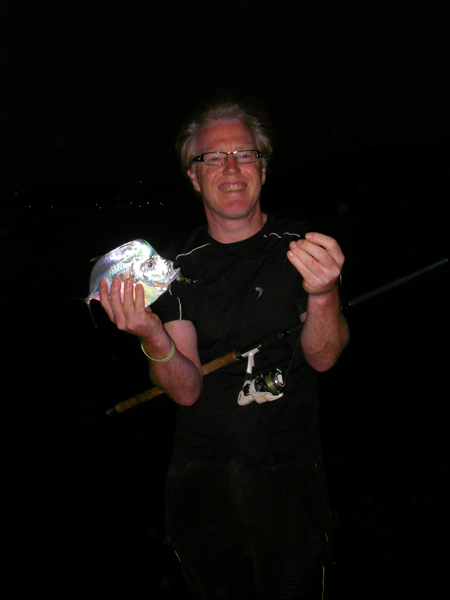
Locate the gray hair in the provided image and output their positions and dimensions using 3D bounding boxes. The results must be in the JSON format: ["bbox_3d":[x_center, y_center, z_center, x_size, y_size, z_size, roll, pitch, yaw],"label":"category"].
[{"bbox_3d":[0.002,-0.366,1.480,0.210,0.200,0.205,-4,3,-7],"label":"gray hair"}]

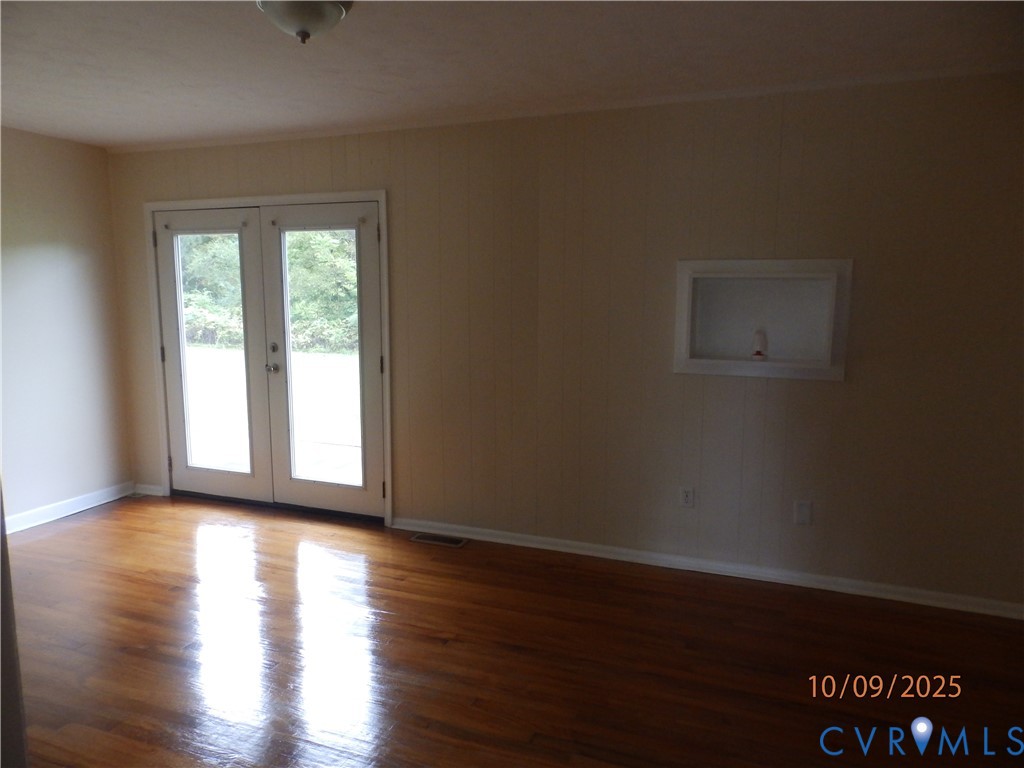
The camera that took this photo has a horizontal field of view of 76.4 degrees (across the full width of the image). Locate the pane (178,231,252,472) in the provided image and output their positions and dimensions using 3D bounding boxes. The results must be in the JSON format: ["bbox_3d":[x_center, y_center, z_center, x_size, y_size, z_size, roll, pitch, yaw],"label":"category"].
[{"bbox_3d":[-2.084,-0.206,4.576,0.565,1.645,0.020,3,8,19],"label":"pane"}]

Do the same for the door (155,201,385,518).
[{"bbox_3d":[-1.667,-0.173,4.448,1.933,2.125,0.120,3,8,19],"label":"door"}]

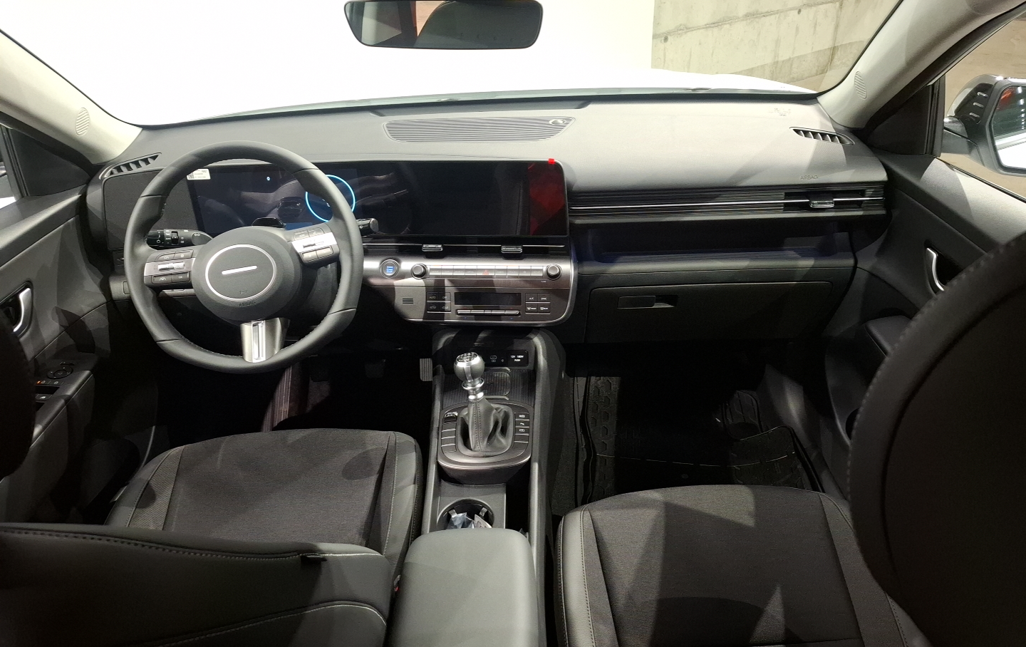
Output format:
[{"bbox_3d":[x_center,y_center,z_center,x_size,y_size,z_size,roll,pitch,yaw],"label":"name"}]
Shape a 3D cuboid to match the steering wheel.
[{"bbox_3d":[-0.417,-0.102,1.088,0.370,0.365,0.110,-3,0,0],"label":"steering wheel"}]

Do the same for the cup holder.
[{"bbox_3d":[-0.061,0.295,0.927,0.082,0.075,0.082,-3,27,0],"label":"cup holder"}]

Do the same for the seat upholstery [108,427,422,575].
[{"bbox_3d":[-0.420,0.387,1.075,0.500,0.180,0.510,-3,27,0],"label":"seat upholstery"}]

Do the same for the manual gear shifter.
[{"bbox_3d":[-0.047,0.104,1.039,0.090,0.165,0.110,-3,27,0],"label":"manual gear shifter"}]

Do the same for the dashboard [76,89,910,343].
[{"bbox_3d":[-0.059,-0.233,1.424,1.390,0.400,0.480,-3,27,0],"label":"dashboard"}]

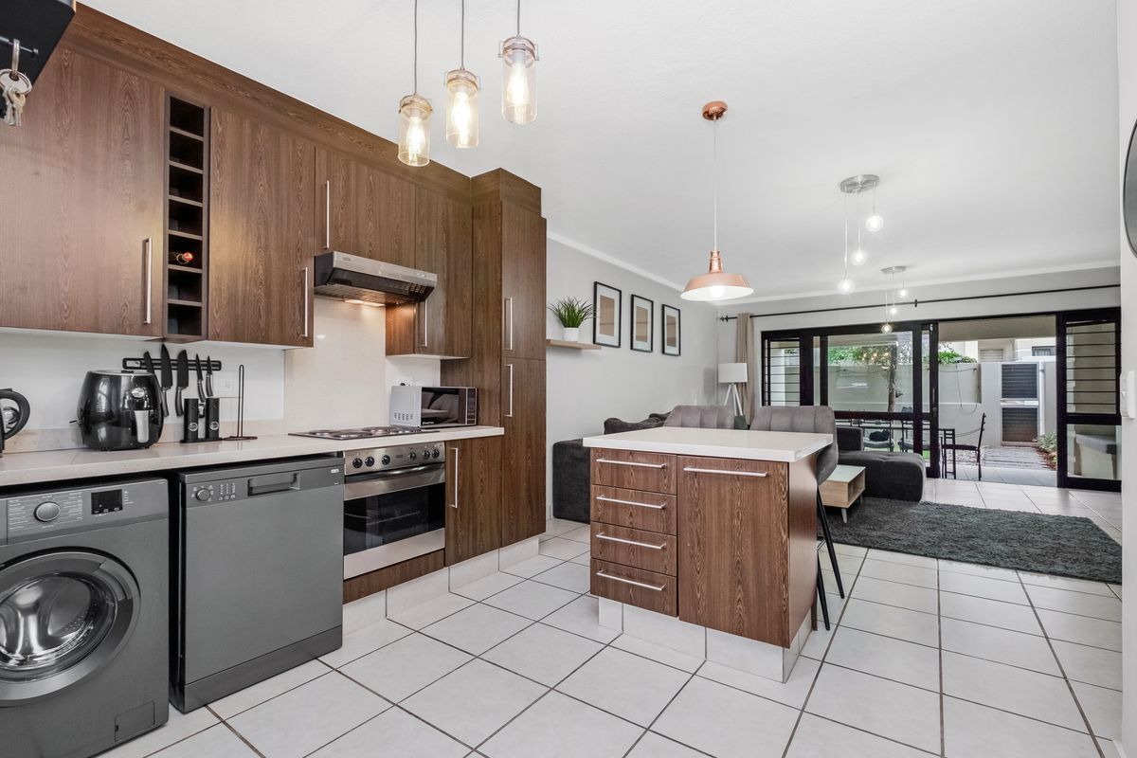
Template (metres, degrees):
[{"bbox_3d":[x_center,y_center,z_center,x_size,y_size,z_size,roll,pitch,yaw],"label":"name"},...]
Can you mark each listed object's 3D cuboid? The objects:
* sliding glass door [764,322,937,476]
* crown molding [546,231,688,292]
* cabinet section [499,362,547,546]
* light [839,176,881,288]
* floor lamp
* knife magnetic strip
[{"bbox_3d":[4.108,0.283,7.114,2.240,2.138,0.120,-1,-2,36],"label":"sliding glass door"},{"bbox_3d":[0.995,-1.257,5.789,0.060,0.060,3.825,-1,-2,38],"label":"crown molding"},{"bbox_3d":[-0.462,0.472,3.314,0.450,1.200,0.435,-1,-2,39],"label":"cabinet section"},{"bbox_3d":[2.020,-0.976,3.274,0.270,0.740,0.270,-1,-2,37],"label":"light"},{"bbox_3d":[2.632,0.550,7.545,0.520,1.632,0.520,-1,-2,36],"label":"floor lamp"},{"bbox_3d":[-1.822,-0.067,2.200,0.020,0.047,0.362,-1,-2,38],"label":"knife magnetic strip"}]

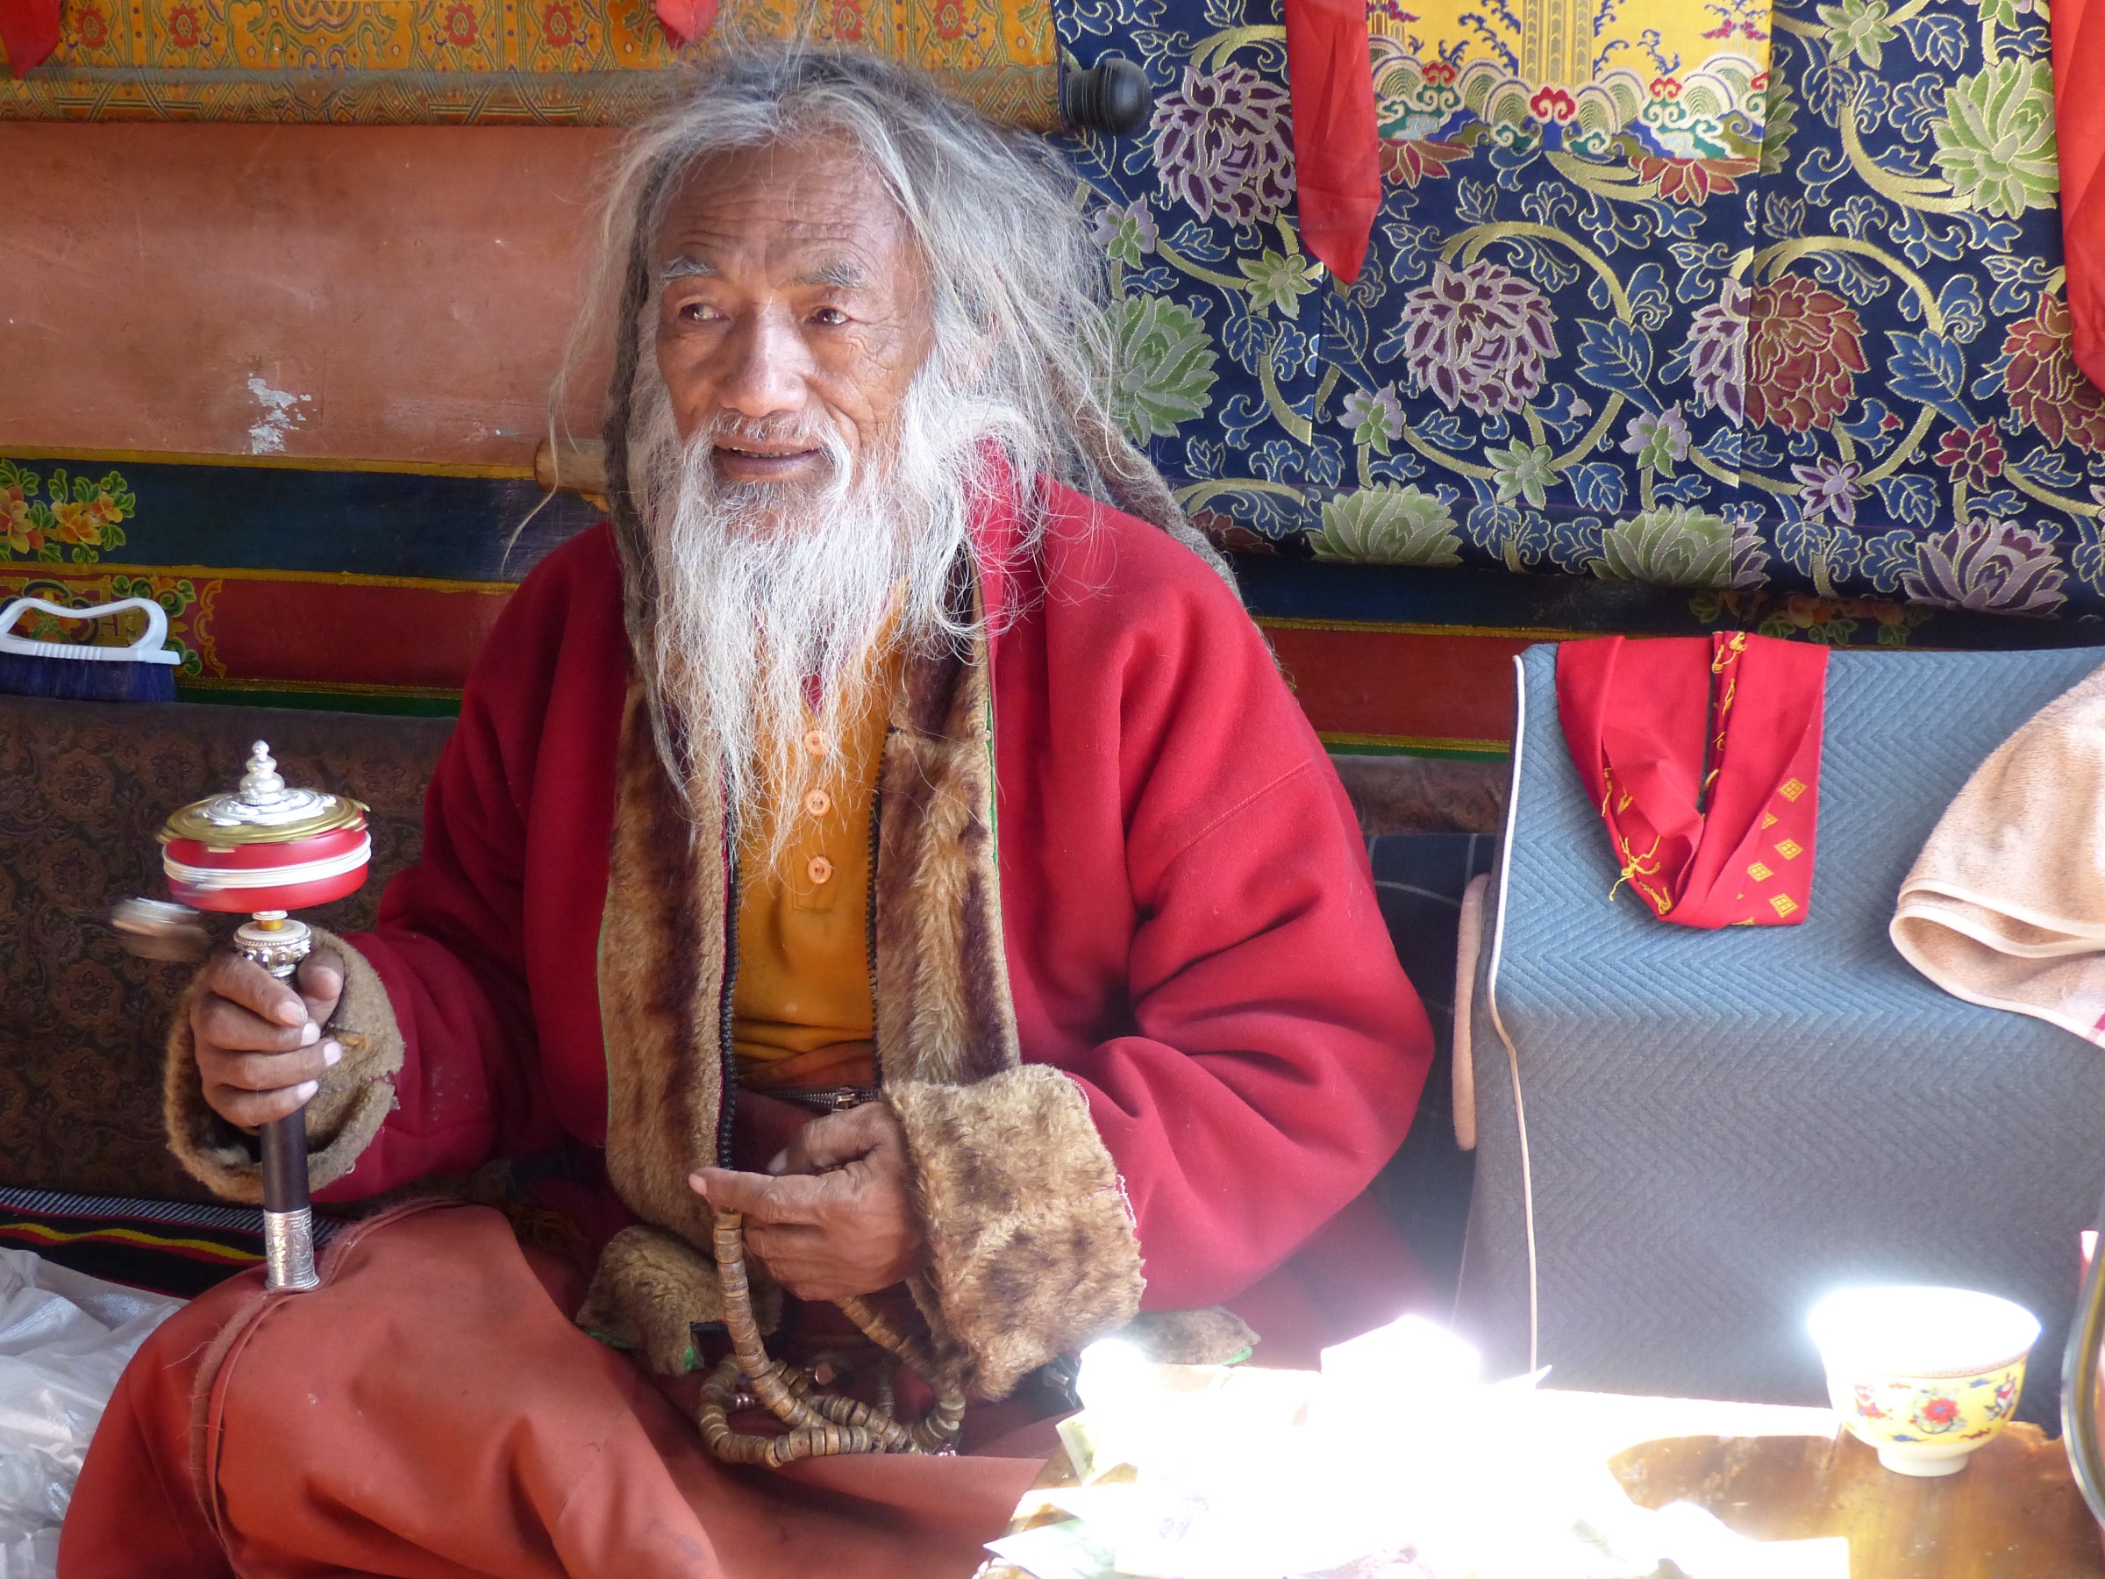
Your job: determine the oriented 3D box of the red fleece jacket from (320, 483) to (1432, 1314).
[{"bbox_3d":[-0.057,0.068,2.308,0.520,0.435,0.440,5,12,17],"label":"red fleece jacket"}]

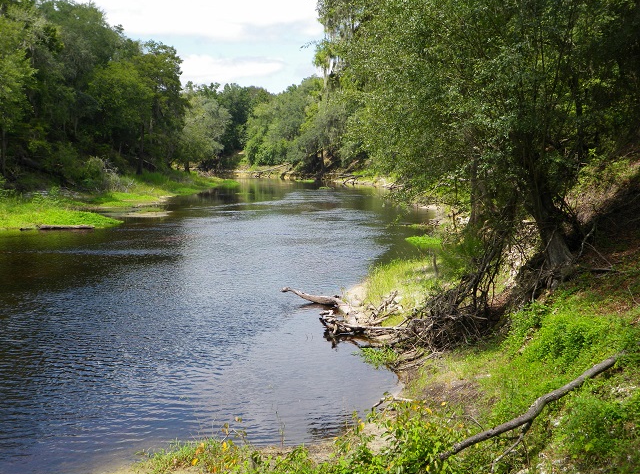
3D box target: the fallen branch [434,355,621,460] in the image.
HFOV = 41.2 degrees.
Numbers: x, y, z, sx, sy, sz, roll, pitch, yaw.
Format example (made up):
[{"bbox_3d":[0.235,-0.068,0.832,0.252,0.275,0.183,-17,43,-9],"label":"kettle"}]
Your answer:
[{"bbox_3d":[2.303,1.896,9.350,3.041,0.250,0.320,-18,14,-33],"label":"fallen branch"}]

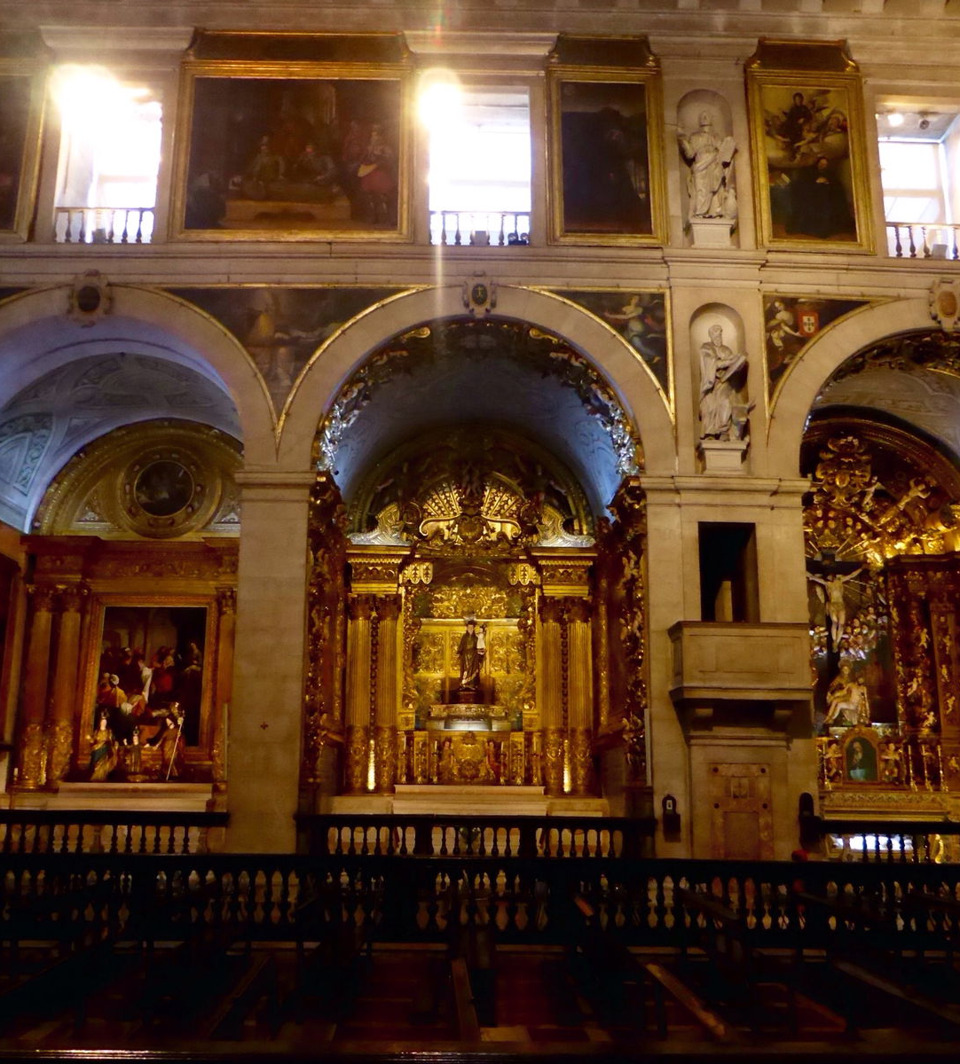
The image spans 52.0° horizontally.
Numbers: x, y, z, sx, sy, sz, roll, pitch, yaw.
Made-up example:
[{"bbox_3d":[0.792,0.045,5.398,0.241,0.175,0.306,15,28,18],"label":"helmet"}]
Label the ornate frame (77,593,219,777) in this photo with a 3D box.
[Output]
[{"bbox_3d":[-5.999,2.717,17.787,2.470,3.153,0.200,0,-12,-1],"label":"ornate frame"}]

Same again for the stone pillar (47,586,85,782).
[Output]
[{"bbox_3d":[-7.327,2.670,17.466,0.504,3.543,0.504,0,-12,-1],"label":"stone pillar"}]

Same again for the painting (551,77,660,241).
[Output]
[{"bbox_3d":[1.971,-5.891,15.473,1.765,2.851,0.150,0,-12,-1],"label":"painting"}]

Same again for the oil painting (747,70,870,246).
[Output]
[{"bbox_3d":[5.298,-6.214,15.803,1.940,3.700,0.250,1,-12,-1],"label":"oil painting"}]

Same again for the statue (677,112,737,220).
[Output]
[{"bbox_3d":[3.614,-5.837,15.646,0.939,1.908,0.550,0,-12,-1],"label":"statue"}]

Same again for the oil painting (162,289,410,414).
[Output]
[{"bbox_3d":[-3.008,-2.760,15.002,3.730,2.180,0.120,1,-12,-1],"label":"oil painting"}]

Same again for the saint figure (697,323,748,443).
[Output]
[{"bbox_3d":[3.686,-2.285,15.090,0.770,1.880,0.600,1,-12,-1],"label":"saint figure"}]

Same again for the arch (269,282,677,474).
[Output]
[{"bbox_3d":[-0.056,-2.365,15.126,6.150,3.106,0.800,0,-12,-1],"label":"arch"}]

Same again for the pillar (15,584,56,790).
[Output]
[{"bbox_3d":[-7.830,2.715,17.447,0.503,3.595,0.503,0,-12,-1],"label":"pillar"}]

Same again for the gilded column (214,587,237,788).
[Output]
[{"bbox_3d":[-4.468,2.689,17.516,0.505,3.455,0.505,0,-12,-1],"label":"gilded column"}]

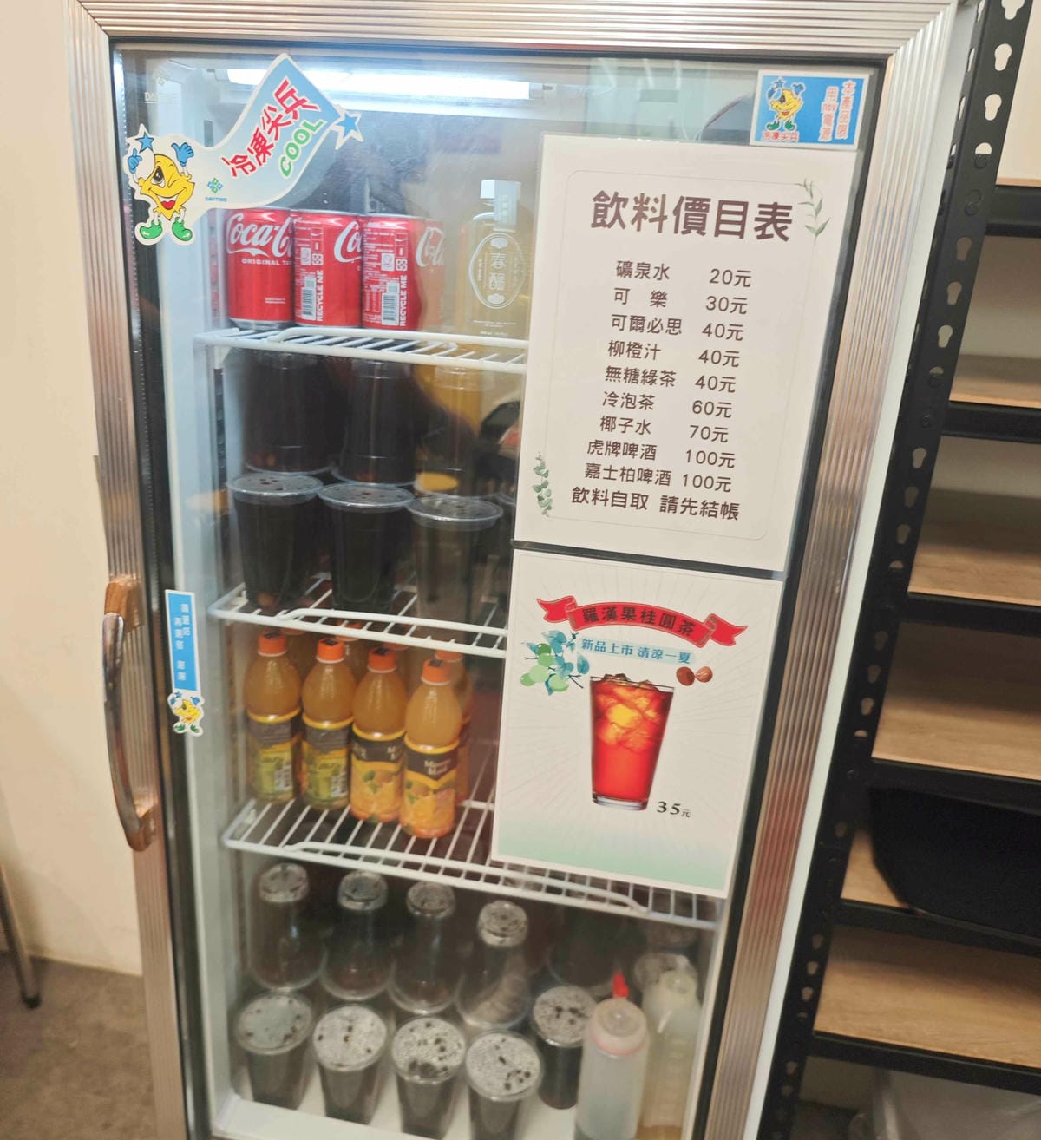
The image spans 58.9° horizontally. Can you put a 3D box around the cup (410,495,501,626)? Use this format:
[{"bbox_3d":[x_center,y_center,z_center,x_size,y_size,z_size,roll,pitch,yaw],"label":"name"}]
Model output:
[{"bbox_3d":[-0.070,-0.005,0.950,0.097,0.122,0.097,4,19,-1],"label":"cup"}]

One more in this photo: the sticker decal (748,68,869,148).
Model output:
[{"bbox_3d":[0.192,-0.306,0.615,0.070,0.046,0.002,6,19,8],"label":"sticker decal"}]

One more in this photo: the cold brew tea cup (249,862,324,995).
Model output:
[{"bbox_3d":[-0.305,0.467,1.212,0.097,0.124,0.097,3,19,-1],"label":"cold brew tea cup"}]

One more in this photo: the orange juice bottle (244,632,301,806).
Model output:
[{"bbox_3d":[-0.287,0.170,1.072,0.063,0.202,0.063,-2,19,-15],"label":"orange juice bottle"}]

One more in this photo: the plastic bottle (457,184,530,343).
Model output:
[{"bbox_3d":[-0.022,-0.281,0.854,0.070,0.143,0.068,3,18,-2],"label":"plastic bottle"}]

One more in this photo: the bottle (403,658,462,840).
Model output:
[{"bbox_3d":[-0.097,0.197,1.038,0.064,0.211,0.064,7,19,7],"label":"bottle"}]

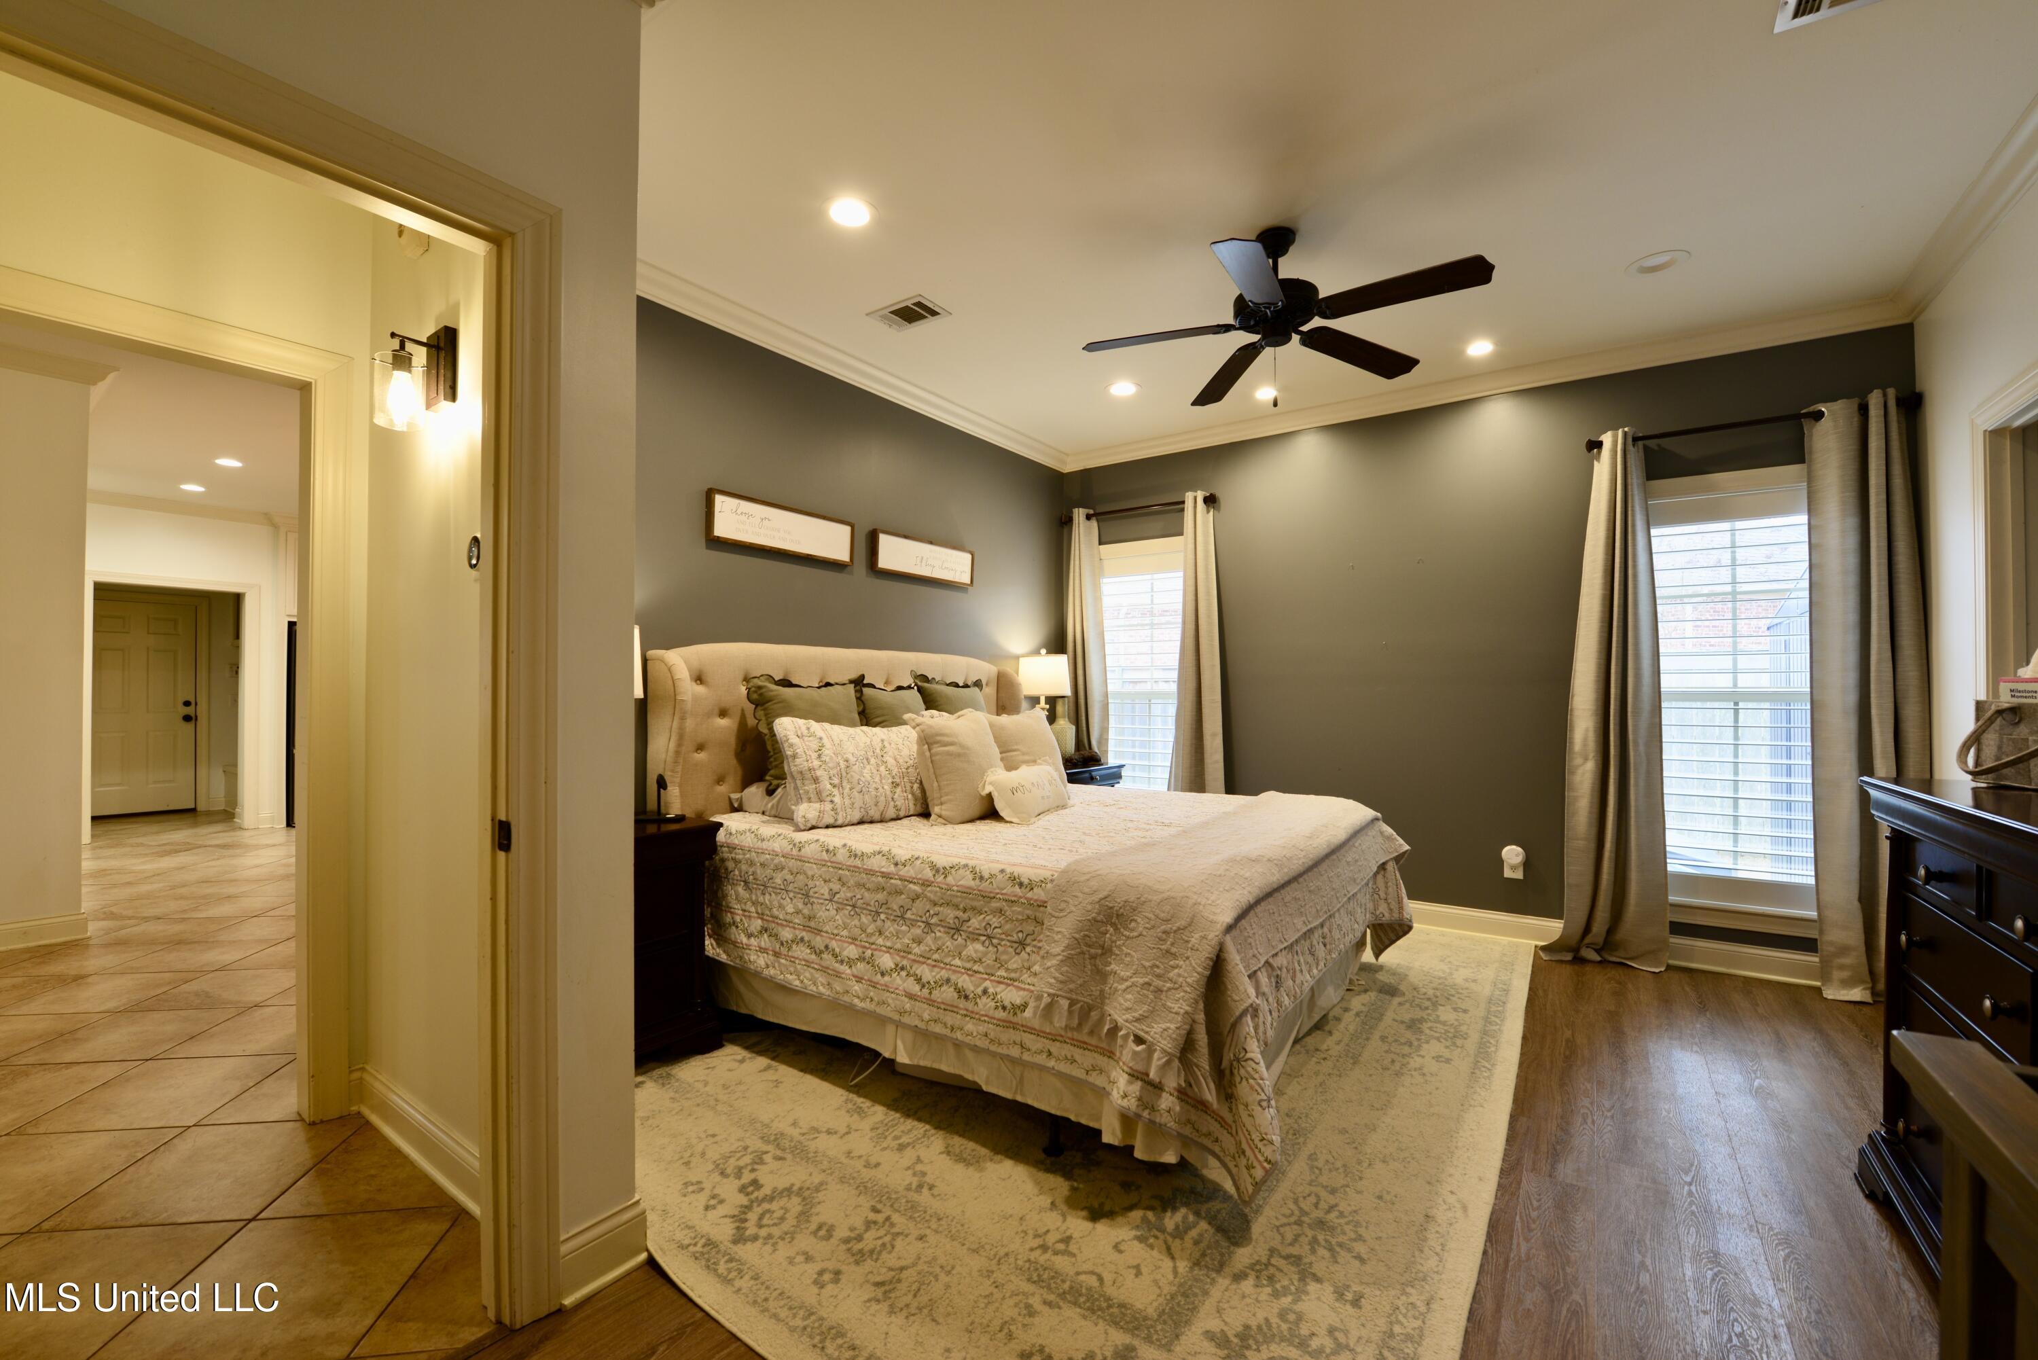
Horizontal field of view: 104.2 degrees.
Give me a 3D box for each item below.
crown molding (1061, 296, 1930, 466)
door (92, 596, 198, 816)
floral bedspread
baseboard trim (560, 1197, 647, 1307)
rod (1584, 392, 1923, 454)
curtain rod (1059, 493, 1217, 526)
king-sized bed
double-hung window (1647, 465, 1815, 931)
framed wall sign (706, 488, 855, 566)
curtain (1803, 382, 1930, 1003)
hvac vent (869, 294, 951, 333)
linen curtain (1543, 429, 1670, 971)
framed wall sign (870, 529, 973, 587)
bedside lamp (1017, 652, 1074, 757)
[{"bbox_3d":[1.873,-1.426,4.154,3.872,0.088,0.090,0,0,35],"label":"crown molding"},{"bbox_3d":[-8.460,0.277,7.600,0.050,2.028,0.803,0,-1,35],"label":"door"},{"bbox_3d":[0.262,0.809,3.061,2.107,0.600,2.077,0,0,35],"label":"floral bedspread"},{"bbox_3d":[-0.851,1.180,1.633,0.025,0.135,0.168,0,0,35],"label":"baseboard trim"},{"bbox_3d":[3.029,-1.068,3.334,1.032,0.065,0.105,0,-1,35],"label":"rod"},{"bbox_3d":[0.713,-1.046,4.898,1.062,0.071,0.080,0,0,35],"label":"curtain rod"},{"bbox_3d":[0.151,0.549,3.099,2.274,1.391,2.114,0,-1,35],"label":"king-sized bed"},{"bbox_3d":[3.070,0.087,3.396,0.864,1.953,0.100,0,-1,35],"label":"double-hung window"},{"bbox_3d":[-1.006,-0.648,3.435,0.040,0.203,0.748,0,-1,35],"label":"framed wall sign"},{"bbox_3d":[3.308,0.061,3.100,0.328,2.376,0.121,0,0,35],"label":"curtain"},{"bbox_3d":[-0.444,-1.470,3.198,0.289,0.025,0.193,0,0,35],"label":"hvac vent"},{"bbox_3d":[2.605,0.069,3.557,0.460,2.375,0.141,0,-1,35],"label":"linen curtain"},{"bbox_3d":[-0.487,-0.628,4.175,0.040,0.201,0.748,0,-1,35],"label":"framed wall sign"},{"bbox_3d":[0.148,0.155,4.666,0.320,0.670,0.320,0,0,0],"label":"bedside lamp"}]

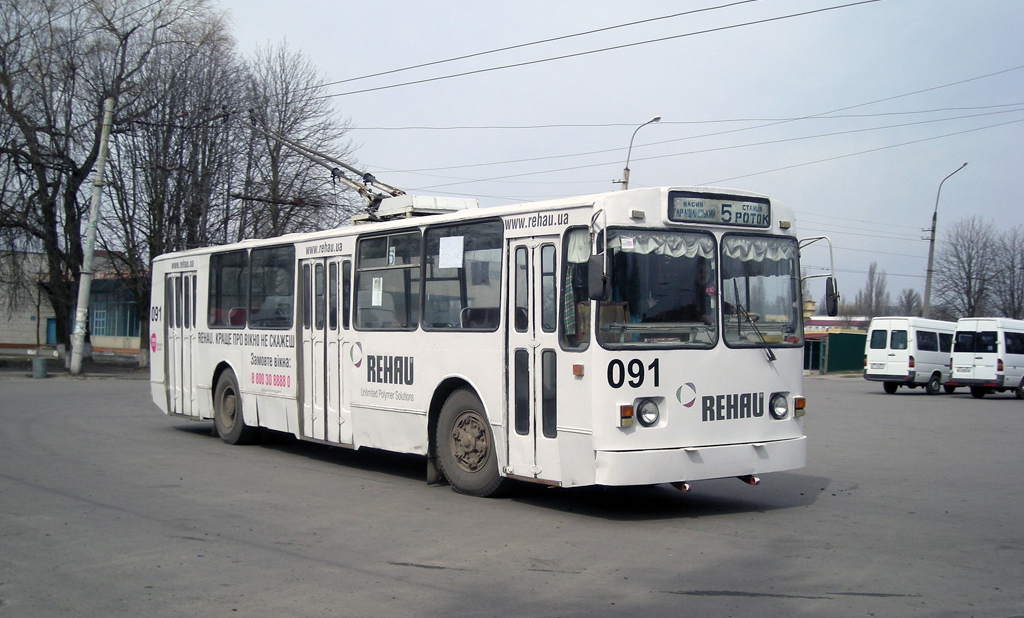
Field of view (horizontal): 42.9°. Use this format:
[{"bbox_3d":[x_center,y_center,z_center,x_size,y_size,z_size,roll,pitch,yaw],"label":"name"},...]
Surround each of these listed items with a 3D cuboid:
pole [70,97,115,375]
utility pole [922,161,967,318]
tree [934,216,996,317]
[{"bbox_3d":[-13.198,-2.292,41.000,0.360,8.770,0.360,7,0,0],"label":"pole"},{"bbox_3d":[21.931,-2.028,66.000,2.300,10.800,0.500,3,0,26],"label":"utility pole"},{"bbox_3d":[26.189,-0.778,75.000,3.900,9.200,3.900,1,-1,0],"label":"tree"}]

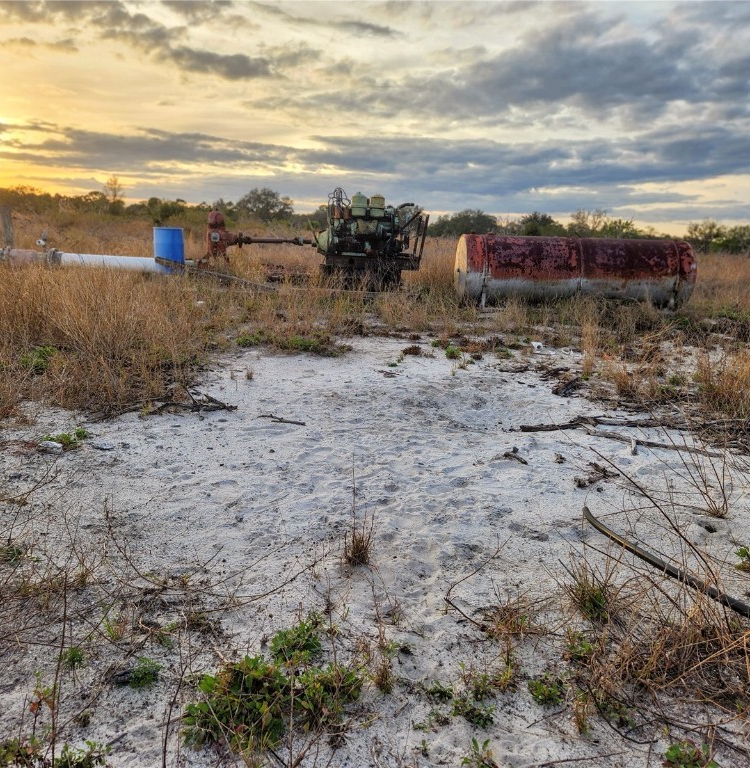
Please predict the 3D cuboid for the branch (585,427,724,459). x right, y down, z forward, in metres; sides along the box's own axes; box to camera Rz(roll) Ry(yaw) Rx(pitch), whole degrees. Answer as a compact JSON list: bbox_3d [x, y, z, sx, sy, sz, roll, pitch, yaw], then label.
[{"bbox_3d":[1.923,0.417,4.714,0.908,0.090,0.150,8,13,21],"label":"branch"}]

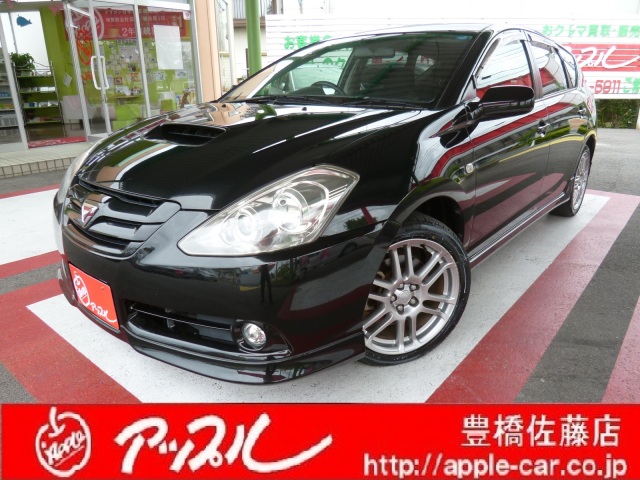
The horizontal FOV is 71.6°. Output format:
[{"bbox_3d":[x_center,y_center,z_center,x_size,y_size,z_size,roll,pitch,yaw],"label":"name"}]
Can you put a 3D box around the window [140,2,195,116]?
[{"bbox_3d":[-2.921,-3.374,8.816,0.060,2.307,1.119,17,25,42],"label":"window"}]

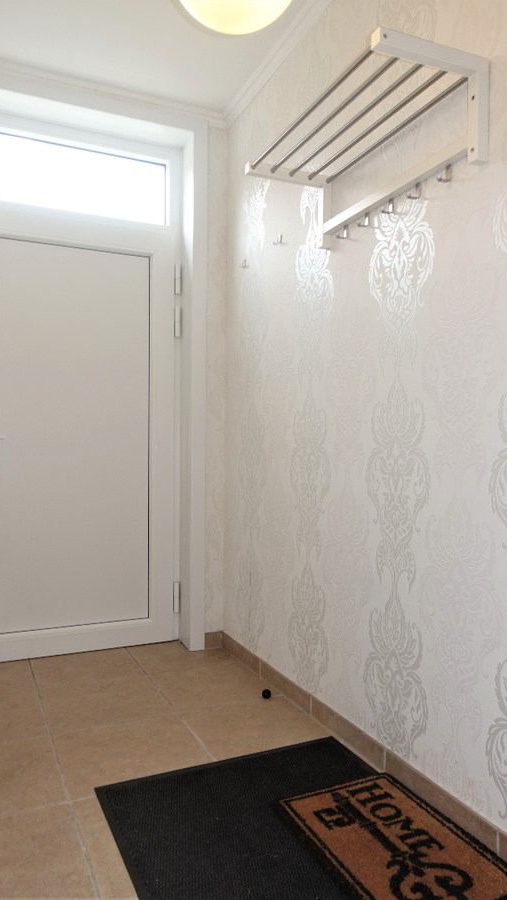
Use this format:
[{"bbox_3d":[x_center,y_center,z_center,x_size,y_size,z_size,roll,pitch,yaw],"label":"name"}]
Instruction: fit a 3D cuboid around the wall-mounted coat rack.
[{"bbox_3d":[0.282,-0.851,1.778,0.338,0.255,0.742,0,0,-24],"label":"wall-mounted coat rack"}]

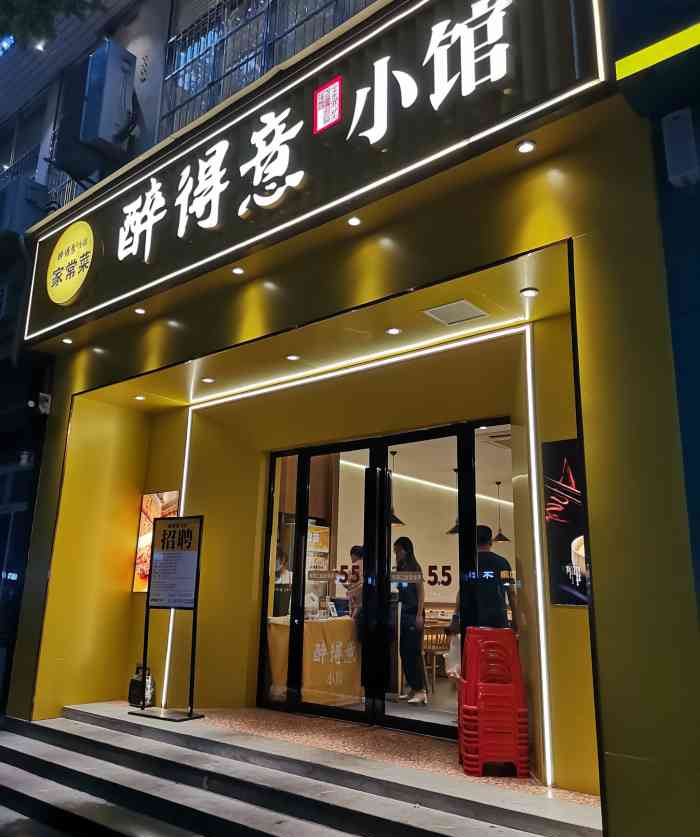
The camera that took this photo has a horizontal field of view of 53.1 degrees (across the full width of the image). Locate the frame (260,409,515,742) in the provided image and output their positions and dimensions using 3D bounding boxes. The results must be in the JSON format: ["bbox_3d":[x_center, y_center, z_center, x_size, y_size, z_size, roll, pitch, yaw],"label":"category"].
[{"bbox_3d":[0.218,1.341,6.038,2.717,2.434,0.111,-10,-19,39],"label":"frame"}]

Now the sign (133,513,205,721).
[{"bbox_3d":[-1.552,1.719,6.197,0.626,1.682,0.323,-7,-17,31],"label":"sign"}]

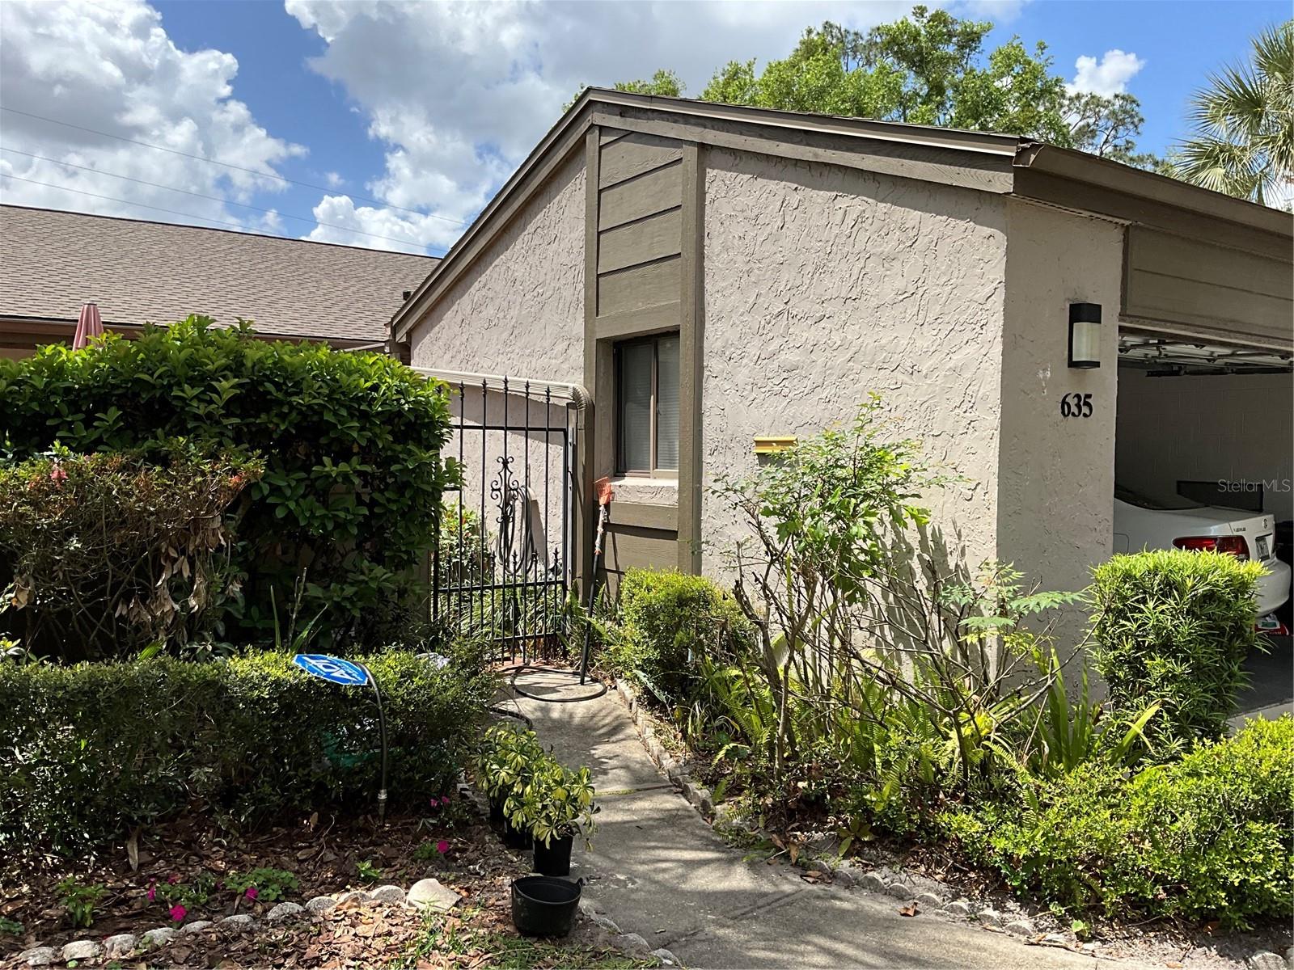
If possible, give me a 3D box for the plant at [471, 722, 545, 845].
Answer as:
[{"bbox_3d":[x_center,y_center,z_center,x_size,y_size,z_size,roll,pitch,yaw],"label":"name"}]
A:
[{"bbox_3d":[-0.554,1.219,4.459,0.310,0.450,0.310,1,2,0],"label":"plant"}]

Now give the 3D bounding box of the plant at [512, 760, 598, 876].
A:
[{"bbox_3d":[-0.342,1.252,4.113,0.320,0.410,0.320,1,2,0],"label":"plant"}]

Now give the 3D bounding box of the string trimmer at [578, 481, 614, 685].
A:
[{"bbox_3d":[-0.359,0.636,7.352,0.170,1.426,0.150,17,-23,-29],"label":"string trimmer"}]

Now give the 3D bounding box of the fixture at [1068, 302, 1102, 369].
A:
[{"bbox_3d":[2.061,-0.697,5.086,0.140,0.295,0.095,0,1,-34],"label":"fixture"}]

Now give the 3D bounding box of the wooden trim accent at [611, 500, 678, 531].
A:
[{"bbox_3d":[-0.031,0.201,7.198,0.050,0.150,0.868,0,1,-34],"label":"wooden trim accent"}]

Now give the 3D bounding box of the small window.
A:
[{"bbox_3d":[0.040,-0.515,7.151,0.070,0.920,0.880,0,2,-34],"label":"small window"}]

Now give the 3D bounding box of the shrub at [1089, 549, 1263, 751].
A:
[{"bbox_3d":[2.421,0.795,4.984,0.570,0.950,0.510,0,1,-34],"label":"shrub"}]

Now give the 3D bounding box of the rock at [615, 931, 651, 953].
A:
[{"bbox_3d":[-0.041,1.480,3.523,0.085,0.045,0.125,0,2,-39],"label":"rock"}]

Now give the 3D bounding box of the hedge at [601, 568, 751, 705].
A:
[{"bbox_3d":[0.168,0.873,6.247,0.670,0.690,0.550,0,1,-34],"label":"hedge"}]

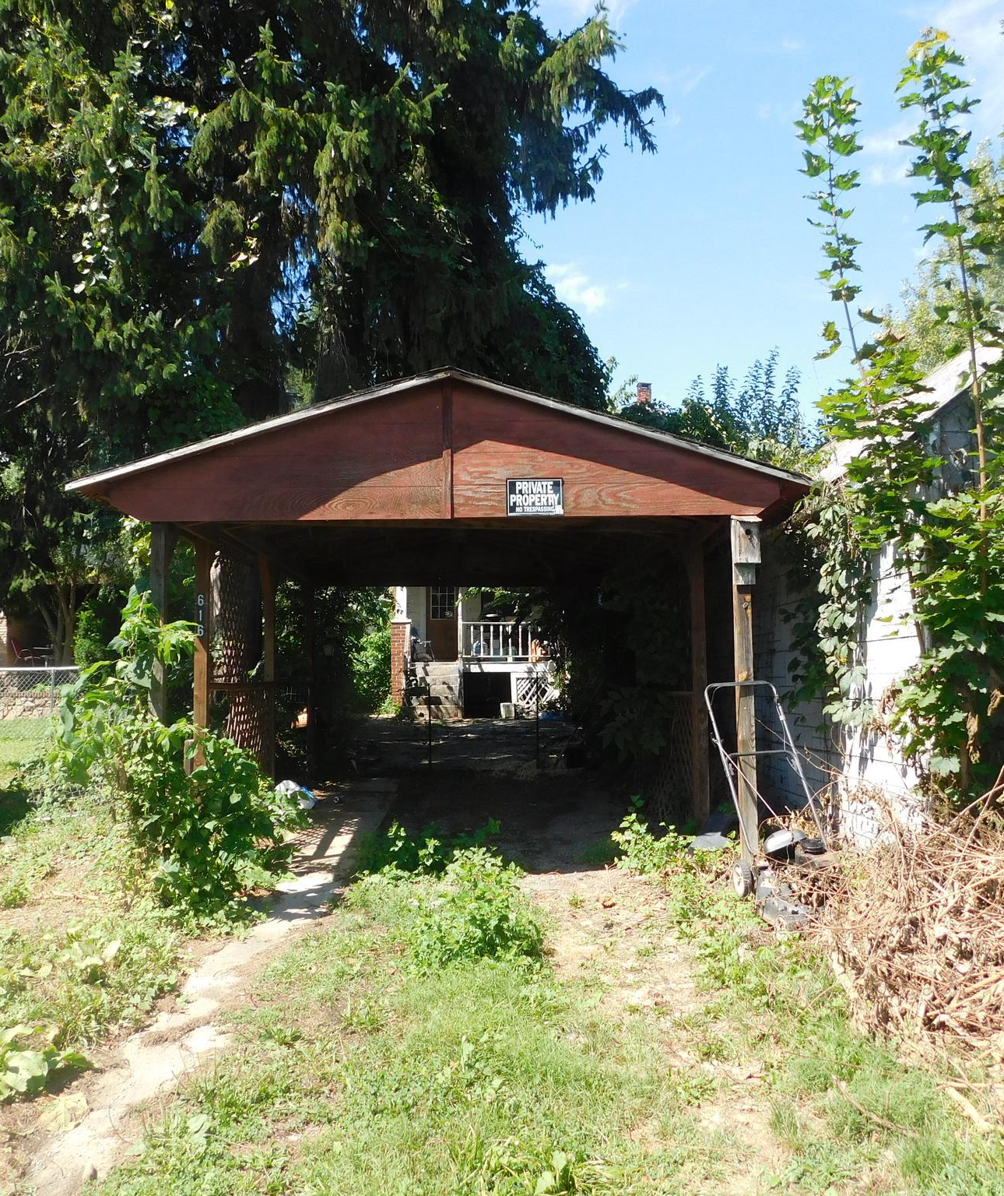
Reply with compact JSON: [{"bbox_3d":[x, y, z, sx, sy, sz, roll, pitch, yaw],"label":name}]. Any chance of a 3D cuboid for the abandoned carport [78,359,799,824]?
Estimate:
[{"bbox_3d":[-0.502,0.336,9.857,4.529,3.059,6.900,0,-4,-3],"label":"abandoned carport"}]

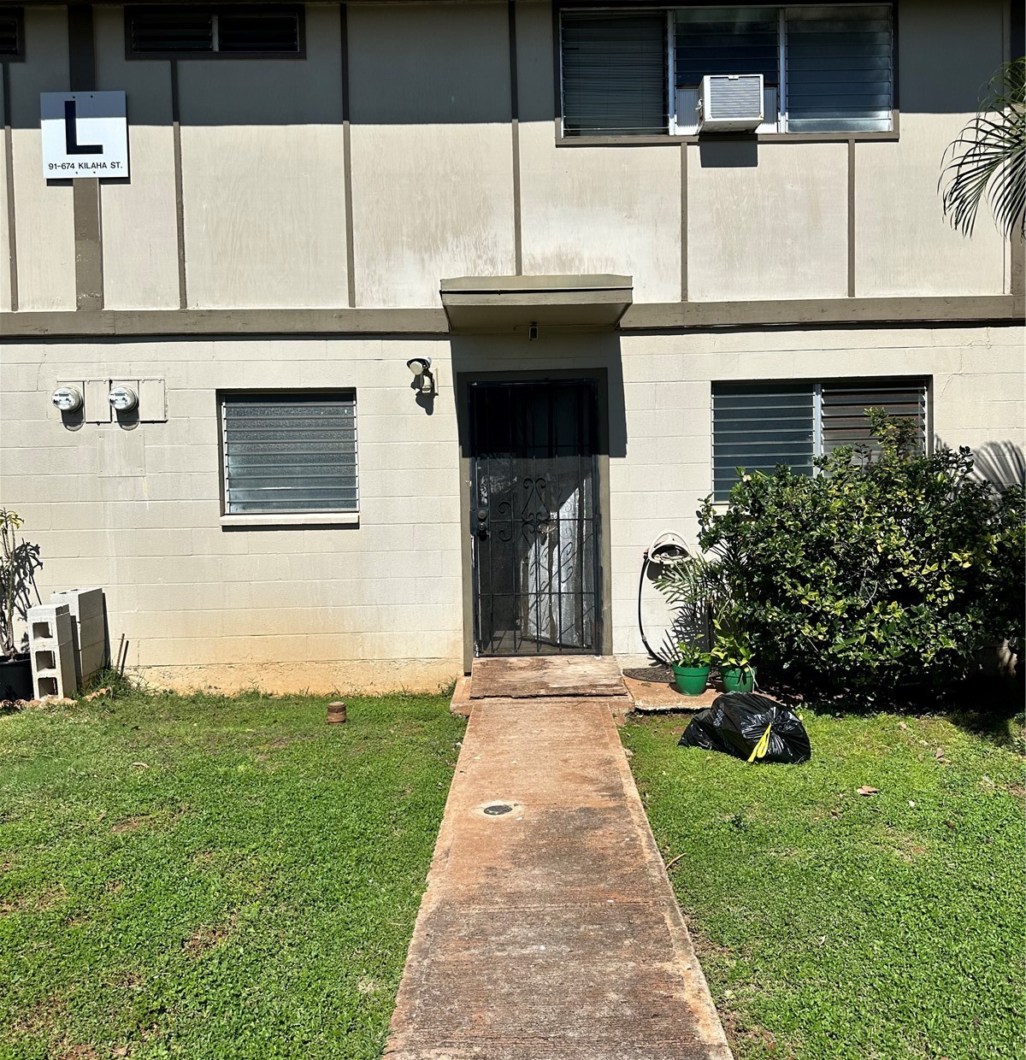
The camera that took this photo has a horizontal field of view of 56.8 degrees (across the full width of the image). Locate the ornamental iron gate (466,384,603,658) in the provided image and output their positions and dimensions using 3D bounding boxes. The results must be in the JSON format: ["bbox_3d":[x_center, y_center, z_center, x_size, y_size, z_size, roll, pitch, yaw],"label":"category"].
[{"bbox_3d":[0.163,-0.089,7.024,0.982,2.050,0.060,-1,2,-1],"label":"ornamental iron gate"}]

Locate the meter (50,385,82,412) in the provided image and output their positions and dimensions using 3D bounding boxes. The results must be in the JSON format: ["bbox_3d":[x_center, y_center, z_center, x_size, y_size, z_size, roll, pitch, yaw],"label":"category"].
[{"bbox_3d":[-3.217,-0.941,6.855,0.176,0.178,0.125,-1,2,-1],"label":"meter"}]

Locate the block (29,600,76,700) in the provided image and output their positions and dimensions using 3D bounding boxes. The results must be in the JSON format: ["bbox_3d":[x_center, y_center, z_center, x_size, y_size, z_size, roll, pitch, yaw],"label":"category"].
[{"bbox_3d":[-3.136,0.817,6.468,0.182,0.634,0.210,-1,2,-1],"label":"block"}]

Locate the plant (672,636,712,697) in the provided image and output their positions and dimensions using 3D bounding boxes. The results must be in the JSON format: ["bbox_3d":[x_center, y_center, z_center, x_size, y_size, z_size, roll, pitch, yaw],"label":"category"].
[{"bbox_3d":[1.178,0.886,6.242,0.268,0.374,0.260,-1,2,-1],"label":"plant"}]

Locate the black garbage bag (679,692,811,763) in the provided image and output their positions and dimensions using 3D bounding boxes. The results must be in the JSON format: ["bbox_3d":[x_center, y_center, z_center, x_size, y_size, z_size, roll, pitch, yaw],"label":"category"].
[{"bbox_3d":[1.267,1.067,5.301,0.670,0.309,0.520,-1,2,-1],"label":"black garbage bag"}]

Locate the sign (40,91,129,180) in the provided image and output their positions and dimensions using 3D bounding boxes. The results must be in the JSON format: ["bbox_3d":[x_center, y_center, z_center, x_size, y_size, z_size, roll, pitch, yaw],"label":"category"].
[{"bbox_3d":[-3.069,-2.831,6.816,0.609,0.613,0.025,-1,2,-1],"label":"sign"}]

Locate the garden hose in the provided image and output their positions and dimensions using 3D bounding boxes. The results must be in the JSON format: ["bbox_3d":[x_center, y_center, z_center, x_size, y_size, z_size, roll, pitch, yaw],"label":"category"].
[{"bbox_3d":[1.108,0.504,6.938,0.381,0.968,0.200,-1,2,-1],"label":"garden hose"}]

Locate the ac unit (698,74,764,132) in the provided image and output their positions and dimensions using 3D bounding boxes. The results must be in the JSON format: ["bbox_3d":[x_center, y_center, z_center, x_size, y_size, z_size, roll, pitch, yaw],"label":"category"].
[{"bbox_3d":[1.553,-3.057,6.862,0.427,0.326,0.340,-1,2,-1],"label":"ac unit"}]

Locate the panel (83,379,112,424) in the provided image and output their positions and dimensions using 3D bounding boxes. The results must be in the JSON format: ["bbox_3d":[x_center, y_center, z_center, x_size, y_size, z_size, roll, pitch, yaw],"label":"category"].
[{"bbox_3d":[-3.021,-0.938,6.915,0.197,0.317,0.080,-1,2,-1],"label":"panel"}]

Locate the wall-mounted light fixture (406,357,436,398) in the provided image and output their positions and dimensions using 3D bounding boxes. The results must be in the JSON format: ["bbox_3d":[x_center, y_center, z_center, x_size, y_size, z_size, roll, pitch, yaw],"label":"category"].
[{"bbox_3d":[-0.658,-1.108,6.854,0.212,0.276,0.200,-1,2,-1],"label":"wall-mounted light fixture"}]

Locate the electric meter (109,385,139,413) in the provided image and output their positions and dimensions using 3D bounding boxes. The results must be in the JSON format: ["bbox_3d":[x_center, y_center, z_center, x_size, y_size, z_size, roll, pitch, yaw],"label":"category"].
[{"bbox_3d":[-2.813,-0.947,6.859,0.176,0.178,0.125,-1,2,-1],"label":"electric meter"}]

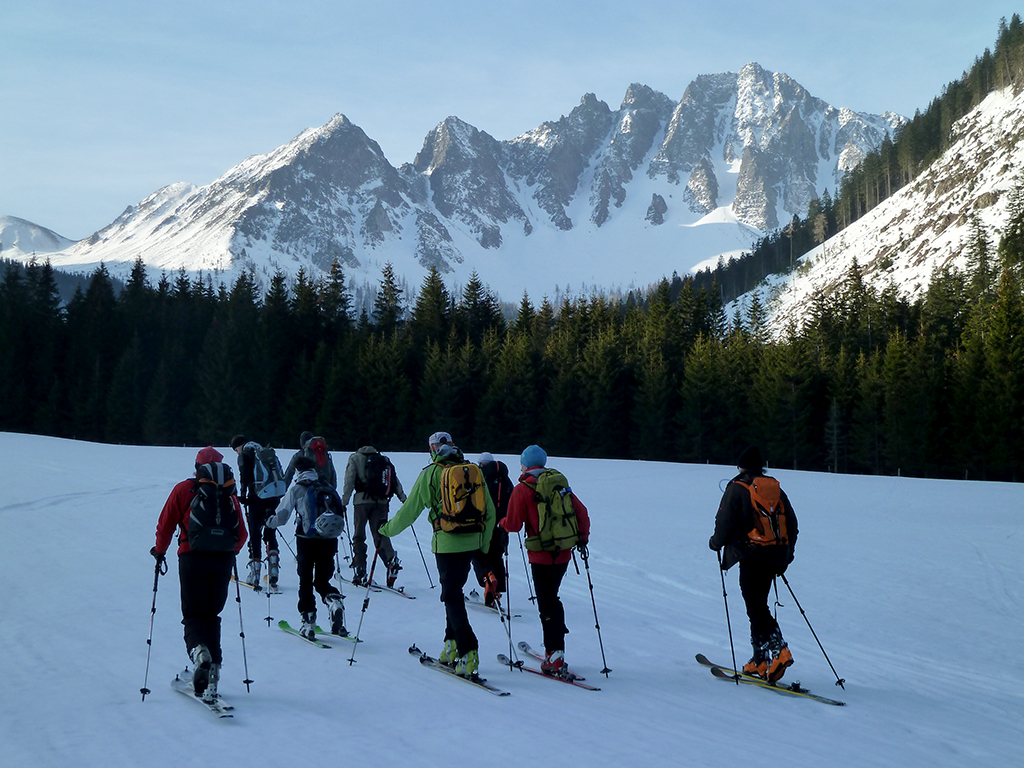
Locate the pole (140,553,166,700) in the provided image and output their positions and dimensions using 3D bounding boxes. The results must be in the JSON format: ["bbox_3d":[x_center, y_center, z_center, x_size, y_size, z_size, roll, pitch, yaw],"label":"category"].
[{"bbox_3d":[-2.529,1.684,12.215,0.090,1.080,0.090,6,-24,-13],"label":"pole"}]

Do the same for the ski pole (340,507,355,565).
[{"bbox_3d":[-1.891,1.881,20.510,0.090,1.033,0.090,-6,-25,-13],"label":"ski pole"}]

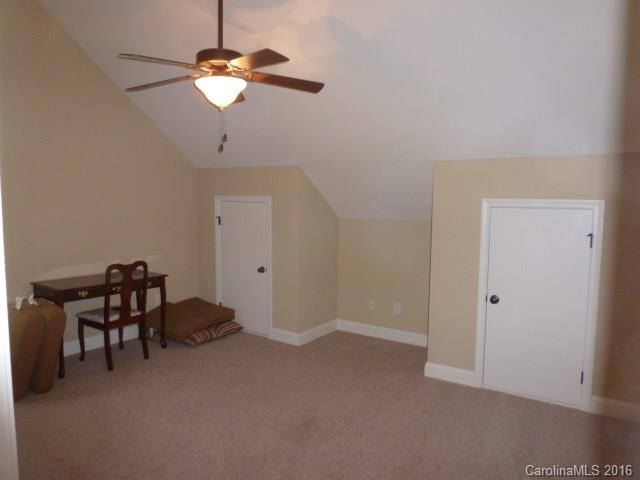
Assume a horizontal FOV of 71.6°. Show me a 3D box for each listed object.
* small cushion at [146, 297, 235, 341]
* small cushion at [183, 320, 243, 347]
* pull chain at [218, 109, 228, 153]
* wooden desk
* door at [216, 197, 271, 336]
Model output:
[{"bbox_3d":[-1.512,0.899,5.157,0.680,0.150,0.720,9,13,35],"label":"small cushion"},{"bbox_3d":[-1.315,1.039,5.122,0.500,0.140,0.630,4,6,33],"label":"small cushion"},{"bbox_3d":[-0.592,-0.671,2.720,0.055,0.275,0.045,4,6,33],"label":"pull chain"},{"bbox_3d":[-2.135,0.766,4.406,0.540,0.770,1.080,4,6,37],"label":"wooden desk"},{"bbox_3d":[-0.906,0.299,5.196,0.830,1.600,0.060,4,6,33],"label":"door"}]

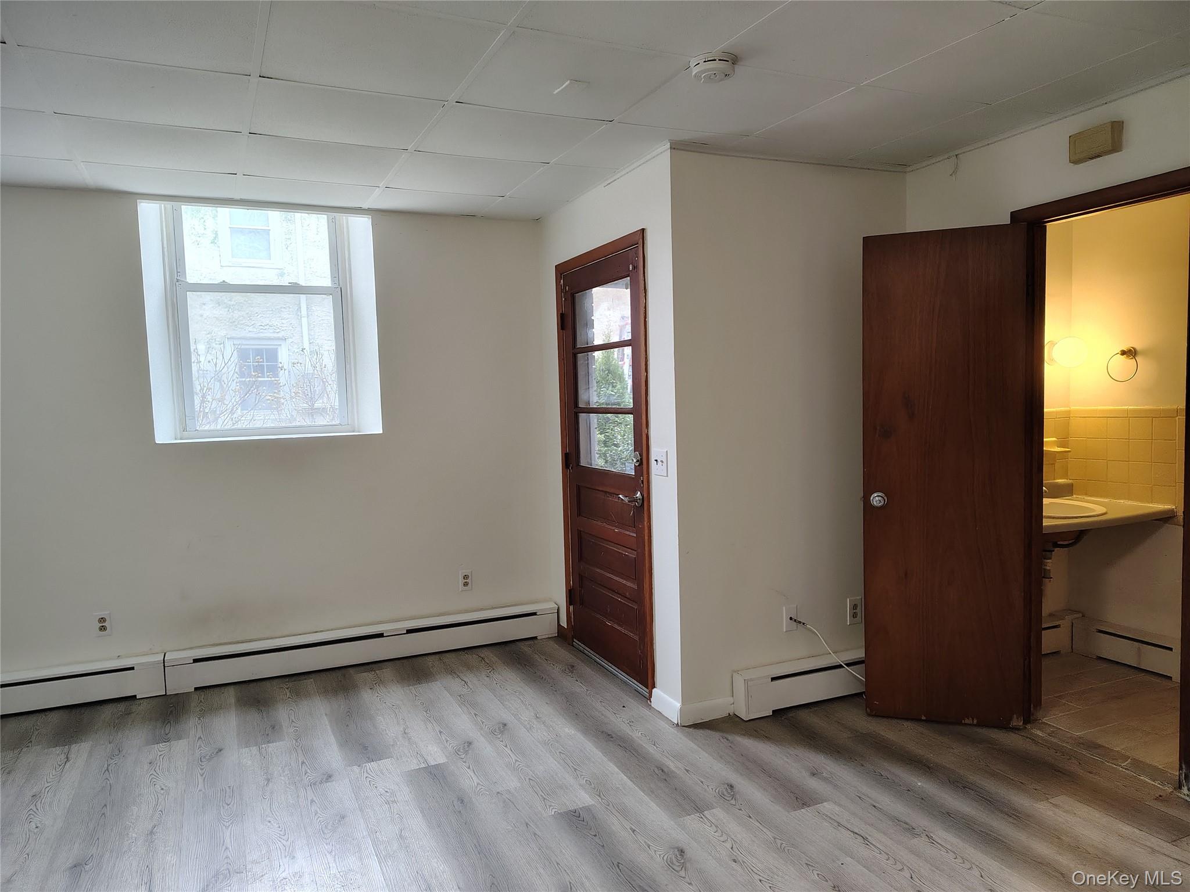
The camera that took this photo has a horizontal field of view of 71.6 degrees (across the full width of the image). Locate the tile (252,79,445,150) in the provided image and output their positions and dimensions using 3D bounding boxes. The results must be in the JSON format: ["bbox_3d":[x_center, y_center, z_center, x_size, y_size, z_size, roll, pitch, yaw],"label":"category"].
[{"bbox_3d":[-0.885,-1.163,2.909,0.603,0.018,0.600,-3,4,-25],"label":"tile"}]

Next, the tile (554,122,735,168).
[{"bbox_3d":[0.208,-1.227,3.417,0.588,0.020,0.598,-3,4,-25],"label":"tile"}]

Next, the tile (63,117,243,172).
[{"bbox_3d":[-1.696,-1.165,3.196,0.603,0.018,0.600,-3,4,-25],"label":"tile"}]

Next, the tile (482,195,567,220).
[{"bbox_3d":[-0.393,-1.274,4.415,0.344,0.020,0.526,-3,4,-25],"label":"tile"}]

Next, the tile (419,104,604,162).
[{"bbox_3d":[-0.336,-1.195,3.164,0.606,0.020,0.598,-3,4,-25],"label":"tile"}]

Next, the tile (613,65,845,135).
[{"bbox_3d":[0.470,-1.199,2.879,0.606,0.020,0.598,-3,4,-25],"label":"tile"}]

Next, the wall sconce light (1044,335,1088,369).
[{"bbox_3d":[2.386,-0.469,4.160,0.154,0.154,0.182,-3,4,-25],"label":"wall sconce light"}]

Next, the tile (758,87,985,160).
[{"bbox_3d":[1.029,-1.246,3.141,0.603,0.018,0.600,-3,4,-25],"label":"tile"}]

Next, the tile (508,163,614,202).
[{"bbox_3d":[-0.161,-1.248,3.904,0.332,0.020,0.598,-3,4,-25],"label":"tile"}]

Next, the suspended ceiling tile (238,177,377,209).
[{"bbox_3d":[-1.376,-1.220,3.950,0.603,0.018,0.480,-3,4,-25],"label":"suspended ceiling tile"}]

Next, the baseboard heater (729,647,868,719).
[{"bbox_3d":[1.063,1.054,3.751,0.967,0.177,0.090,-3,4,-25],"label":"baseboard heater"}]

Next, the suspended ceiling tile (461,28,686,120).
[{"bbox_3d":[-0.075,-1.167,2.623,0.603,0.018,0.600,-3,4,-25],"label":"suspended ceiling tile"}]

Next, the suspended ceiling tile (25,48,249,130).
[{"bbox_3d":[-1.439,-1.135,2.650,0.603,0.018,0.600,-3,4,-25],"label":"suspended ceiling tile"}]

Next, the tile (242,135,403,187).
[{"bbox_3d":[-1.141,-1.191,3.448,0.606,0.020,0.598,-3,4,-25],"label":"tile"}]

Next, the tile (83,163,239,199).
[{"bbox_3d":[-1.929,-1.188,3.690,0.603,0.018,0.480,-3,4,-25],"label":"tile"}]

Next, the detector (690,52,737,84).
[{"bbox_3d":[0.361,-1.144,2.502,0.145,0.042,0.145,-2,4,0],"label":"detector"}]

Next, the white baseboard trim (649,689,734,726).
[{"bbox_3d":[0.430,1.127,3.654,0.270,0.076,0.270,-3,4,-25],"label":"white baseboard trim"}]

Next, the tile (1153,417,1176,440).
[{"bbox_3d":[2.691,-0.078,3.905,0.008,0.108,0.108,-3,4,-25],"label":"tile"}]

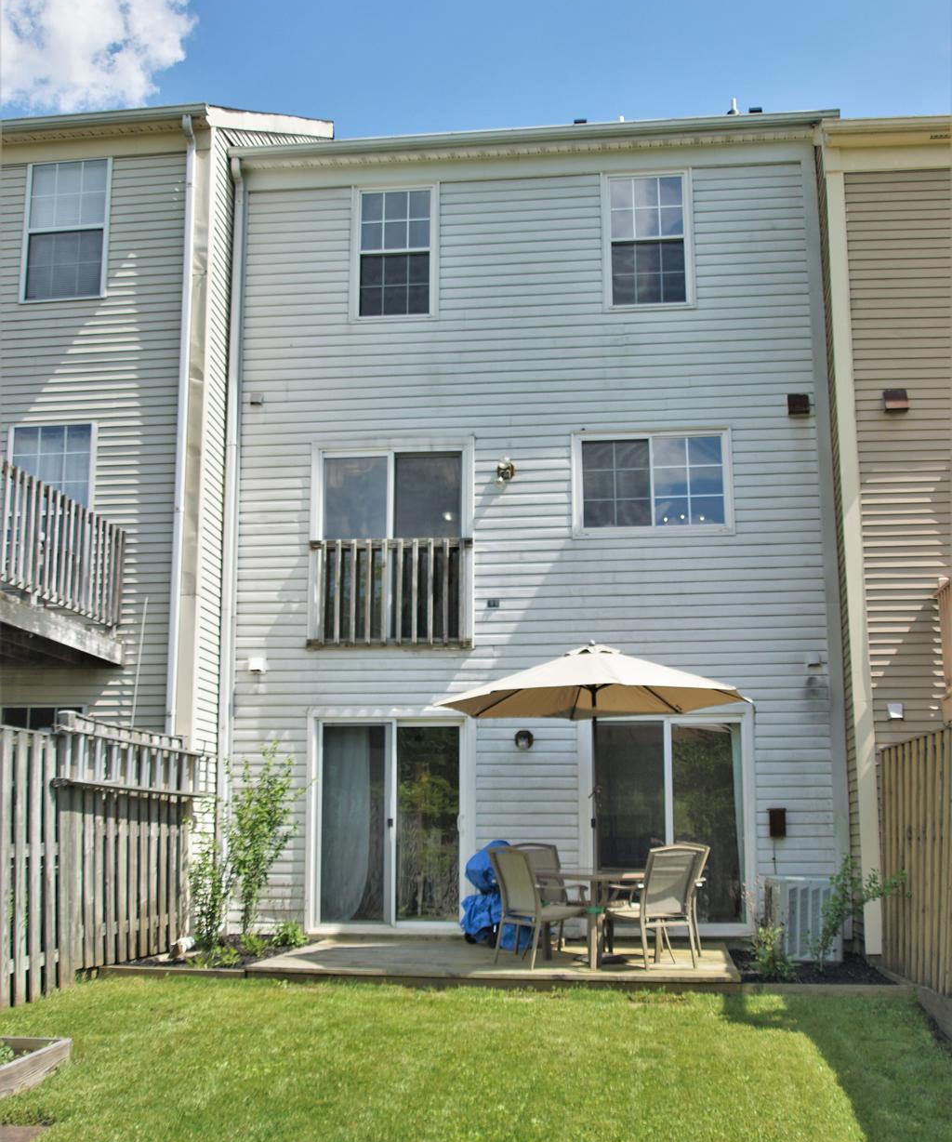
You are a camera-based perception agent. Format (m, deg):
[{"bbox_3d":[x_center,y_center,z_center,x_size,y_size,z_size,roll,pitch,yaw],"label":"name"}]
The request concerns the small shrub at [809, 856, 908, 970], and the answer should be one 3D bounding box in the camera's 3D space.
[{"bbox_3d":[3.039,2.712,11.374,0.697,0.882,0.569,-1,-11,6],"label":"small shrub"}]

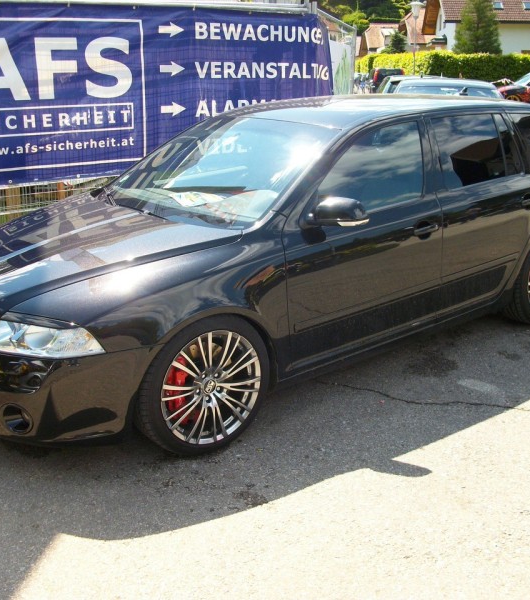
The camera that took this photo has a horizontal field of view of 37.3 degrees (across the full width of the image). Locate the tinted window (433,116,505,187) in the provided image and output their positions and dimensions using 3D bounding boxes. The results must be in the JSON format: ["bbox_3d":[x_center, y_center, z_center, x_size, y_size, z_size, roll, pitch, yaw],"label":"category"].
[{"bbox_3d":[1.134,-0.827,4.337,0.585,0.390,0.040,-14,-3,-37],"label":"tinted window"}]

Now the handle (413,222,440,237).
[{"bbox_3d":[0.818,-0.358,3.986,0.200,0.045,0.050,-14,21,-37],"label":"handle"}]

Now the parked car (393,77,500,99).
[{"bbox_3d":[2.665,-2.617,11.828,1.740,1.450,4.300,2,17,11],"label":"parked car"}]

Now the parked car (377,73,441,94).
[{"bbox_3d":[3.301,-4.340,17.750,1.740,1.480,4.300,1,17,8],"label":"parked car"}]

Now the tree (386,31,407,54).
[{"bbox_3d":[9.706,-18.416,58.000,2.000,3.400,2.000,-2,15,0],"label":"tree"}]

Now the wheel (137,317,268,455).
[{"bbox_3d":[-0.278,0.346,3.336,0.630,0.630,0.225,-14,19,-38],"label":"wheel"}]

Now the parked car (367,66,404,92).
[{"bbox_3d":[5.910,-10.513,38.331,1.770,1.620,4.400,0,17,5],"label":"parked car"}]

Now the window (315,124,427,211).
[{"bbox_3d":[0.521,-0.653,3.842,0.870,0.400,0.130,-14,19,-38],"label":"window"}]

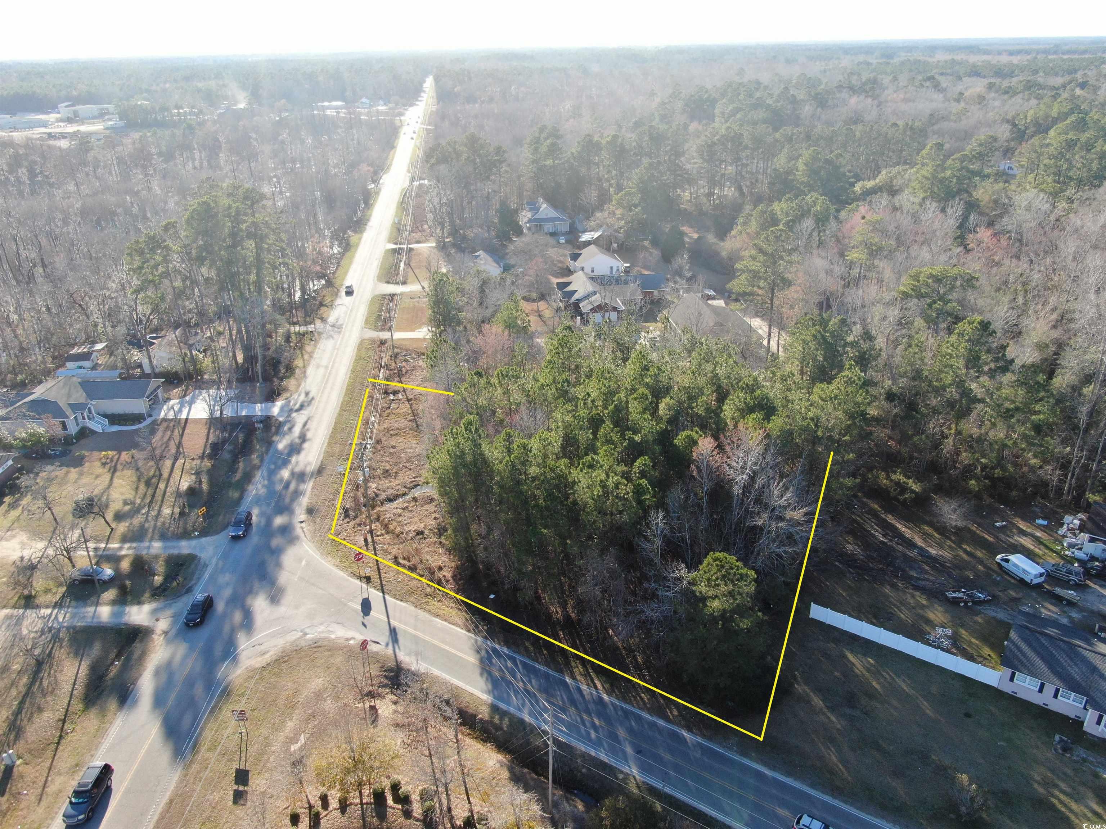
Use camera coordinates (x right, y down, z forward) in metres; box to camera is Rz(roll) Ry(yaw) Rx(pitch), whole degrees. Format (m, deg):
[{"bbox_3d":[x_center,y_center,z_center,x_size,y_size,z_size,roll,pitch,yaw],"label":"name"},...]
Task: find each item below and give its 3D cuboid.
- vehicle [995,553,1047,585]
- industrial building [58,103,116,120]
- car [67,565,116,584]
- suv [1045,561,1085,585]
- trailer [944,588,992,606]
[{"bbox_3d":[55.082,17.972,90.602,1.880,1.900,4.900,-11,27,-19],"label":"vehicle"},{"bbox_3d":[-478.649,-312.885,789.524,47.000,13.200,32.000,-13,28,-22],"label":"industrial building"},{"bbox_3d":[-55.790,19.512,92.961,4.720,1.450,1.800,-1,26,1],"label":"car"},{"bbox_3d":[59.895,18.352,89.800,4.500,1.720,1.760,19,33,36],"label":"suv"},{"bbox_3d":[46.780,20.508,86.573,4.600,1.150,2.100,0,26,3],"label":"trailer"}]

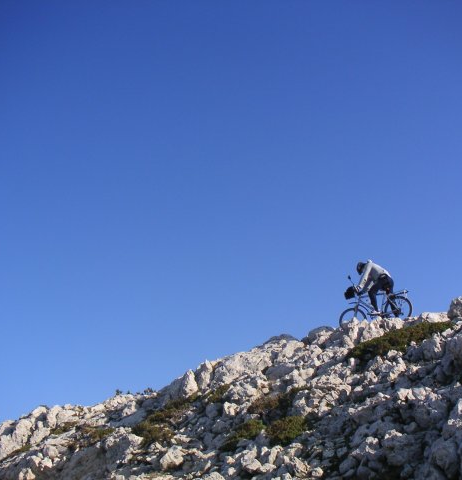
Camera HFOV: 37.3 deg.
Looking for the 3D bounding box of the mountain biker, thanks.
[{"bbox_3d":[3.477,1.167,16.294,1.020,1.330,0.550,-12,-14,13],"label":"mountain biker"}]

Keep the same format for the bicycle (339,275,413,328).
[{"bbox_3d":[3.365,1.512,16.289,1.760,1.280,0.620,-17,-15,12],"label":"bicycle"}]

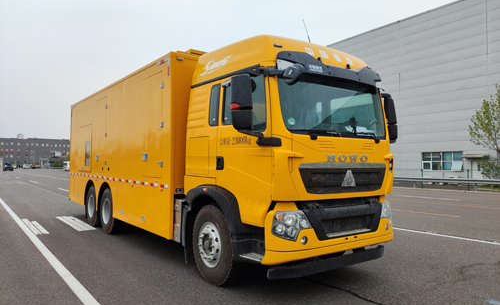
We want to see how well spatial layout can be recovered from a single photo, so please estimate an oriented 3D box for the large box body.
[{"bbox_3d":[-2.488,-0.001,9.420,2.538,2.980,7.375,2,-3,-37],"label":"large box body"}]

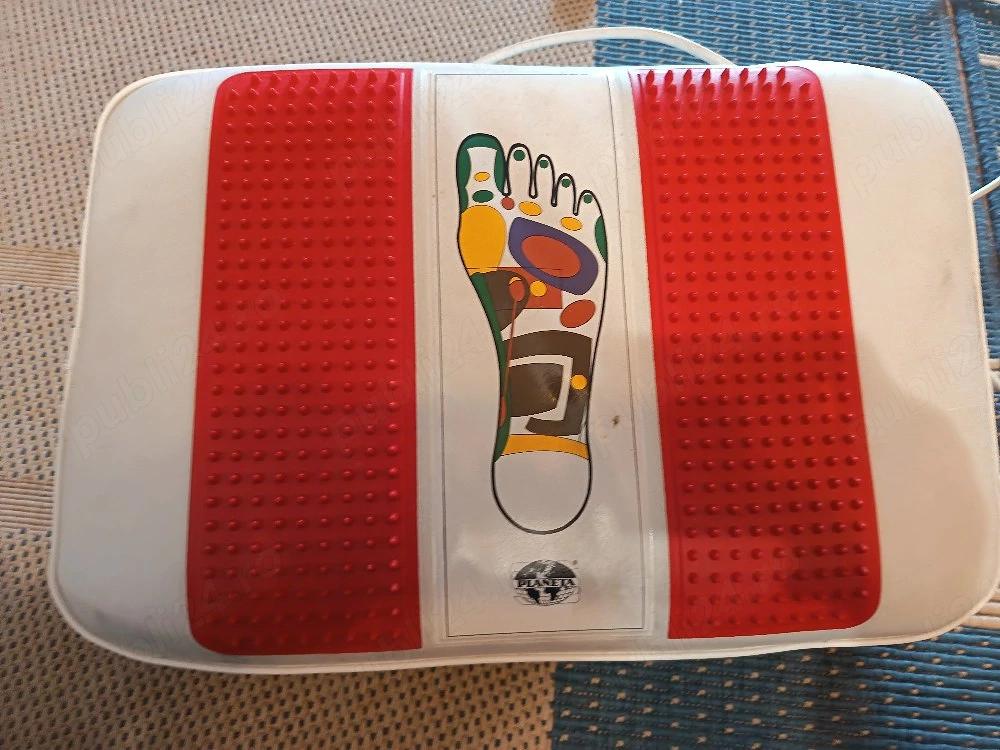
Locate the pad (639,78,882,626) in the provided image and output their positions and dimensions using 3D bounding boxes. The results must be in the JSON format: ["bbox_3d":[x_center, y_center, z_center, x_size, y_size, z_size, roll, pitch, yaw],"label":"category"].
[{"bbox_3d":[0.125,-0.022,0.348,0.103,0.016,0.292,-1,80,-3],"label":"pad"}]

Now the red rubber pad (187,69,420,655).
[{"bbox_3d":[-0.093,-0.017,0.339,0.103,0.016,0.291,-1,80,-3],"label":"red rubber pad"}]

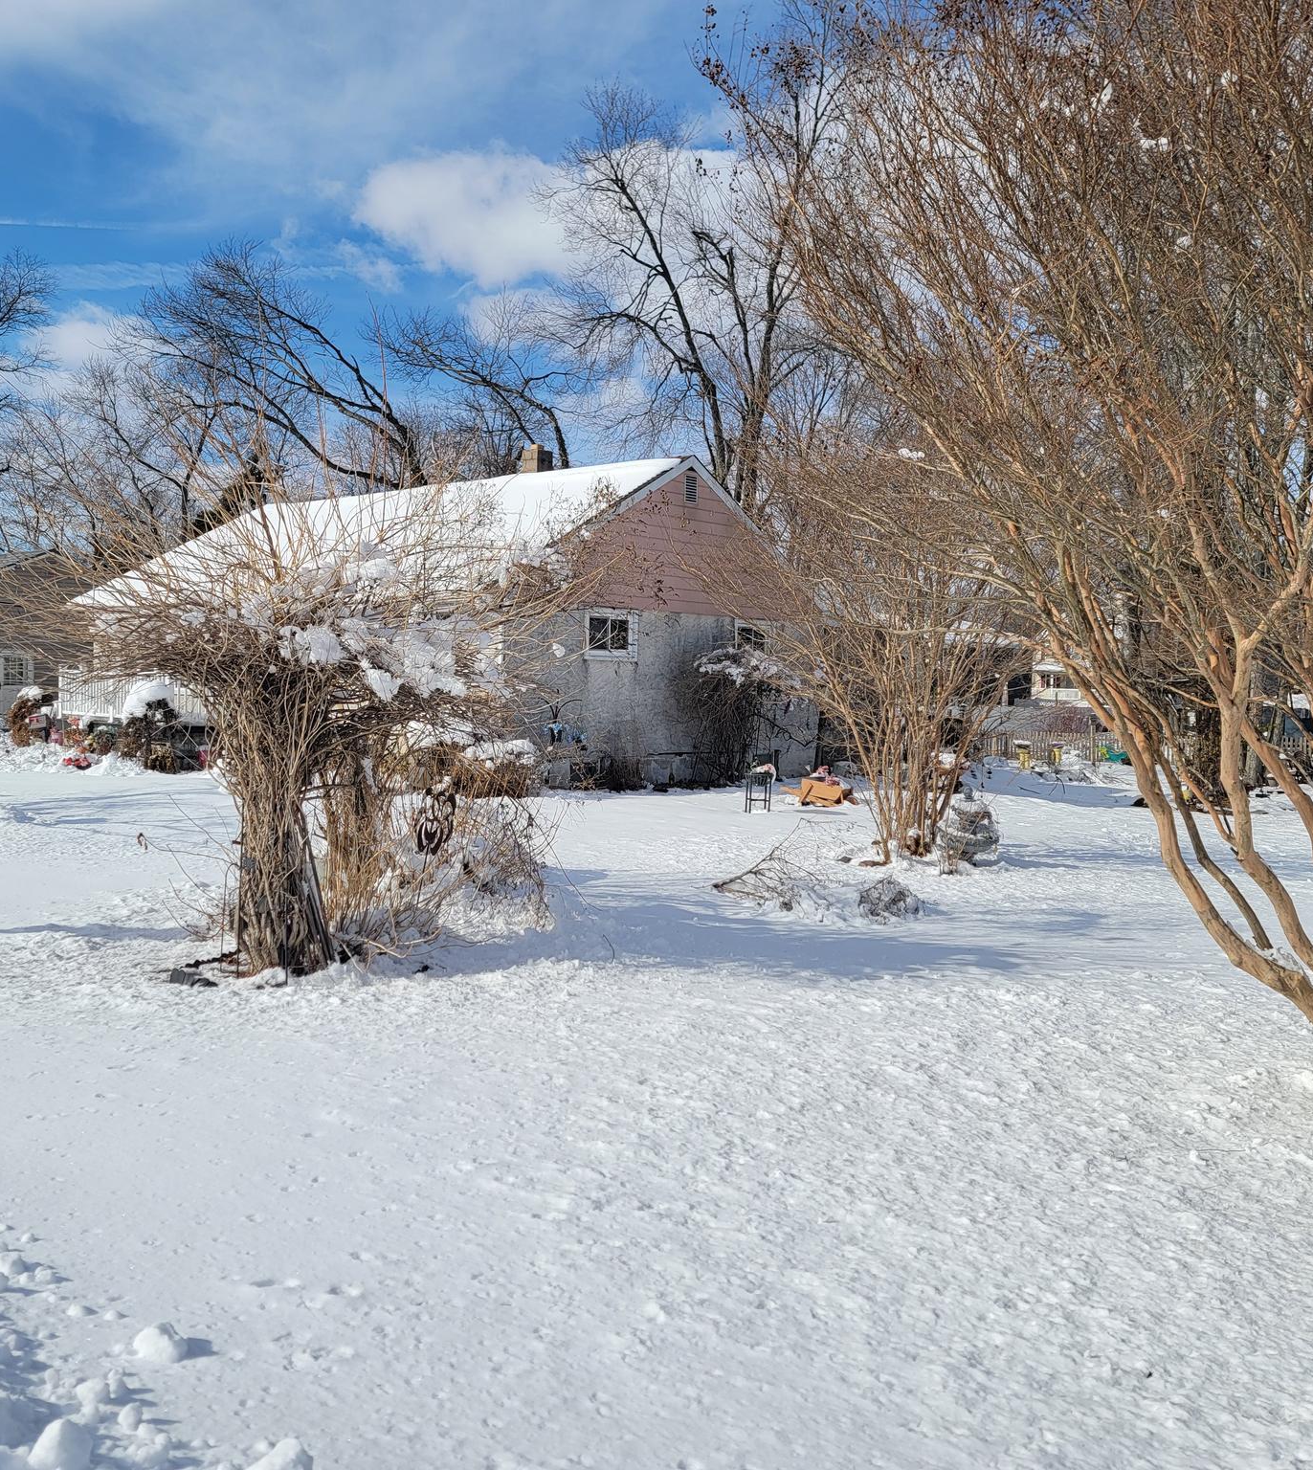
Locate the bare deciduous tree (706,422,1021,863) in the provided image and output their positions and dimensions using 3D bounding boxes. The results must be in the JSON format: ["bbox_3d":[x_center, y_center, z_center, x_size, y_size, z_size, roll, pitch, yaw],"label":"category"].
[{"bbox_3d":[1.958,-0.885,12.717,2.985,4.062,2.900,0,2,0],"label":"bare deciduous tree"}]

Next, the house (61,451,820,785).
[{"bbox_3d":[-3.958,-2.364,27.881,11.400,6.250,11.180,1,2,35],"label":"house"}]

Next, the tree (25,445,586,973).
[{"bbox_3d":[-2.095,-0.165,8.249,3.138,2.898,2.800,0,2,0],"label":"tree"}]

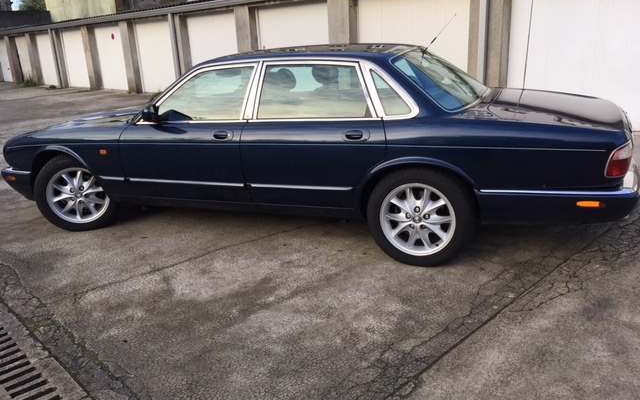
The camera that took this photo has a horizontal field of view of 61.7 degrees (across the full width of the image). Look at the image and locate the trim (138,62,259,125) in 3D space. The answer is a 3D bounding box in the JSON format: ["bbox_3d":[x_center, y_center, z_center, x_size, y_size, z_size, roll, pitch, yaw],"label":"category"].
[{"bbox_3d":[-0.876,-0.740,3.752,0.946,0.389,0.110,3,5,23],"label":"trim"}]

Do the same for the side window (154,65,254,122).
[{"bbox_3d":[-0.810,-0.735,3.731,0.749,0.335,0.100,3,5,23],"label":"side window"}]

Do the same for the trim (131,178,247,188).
[{"bbox_3d":[-0.970,-0.124,3.810,1.000,0.024,0.022,3,18,23],"label":"trim"}]

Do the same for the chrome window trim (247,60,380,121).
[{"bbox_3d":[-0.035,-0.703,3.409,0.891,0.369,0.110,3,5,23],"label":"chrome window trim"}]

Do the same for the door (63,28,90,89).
[{"bbox_3d":[-8.816,-5.127,19.517,0.080,2.040,2.330,-18,22,-41],"label":"door"}]

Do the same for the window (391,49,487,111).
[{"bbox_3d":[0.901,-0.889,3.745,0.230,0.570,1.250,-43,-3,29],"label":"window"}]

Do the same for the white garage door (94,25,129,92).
[{"bbox_3d":[-6.715,-4.589,17.387,0.080,2.040,2.330,-18,22,-41],"label":"white garage door"}]

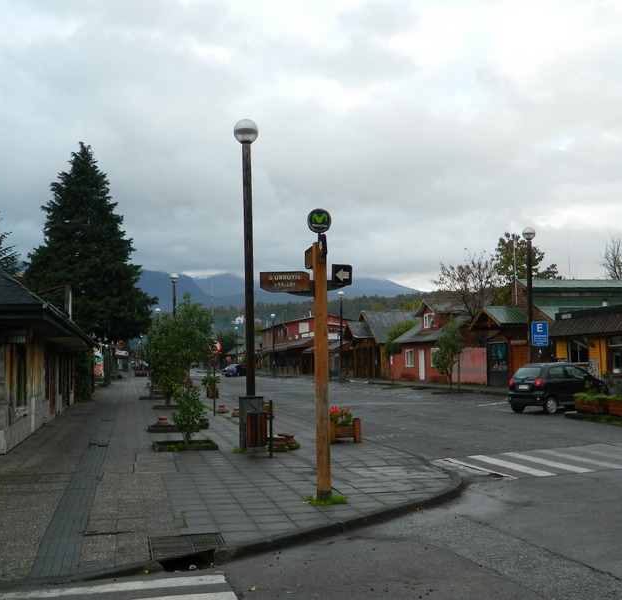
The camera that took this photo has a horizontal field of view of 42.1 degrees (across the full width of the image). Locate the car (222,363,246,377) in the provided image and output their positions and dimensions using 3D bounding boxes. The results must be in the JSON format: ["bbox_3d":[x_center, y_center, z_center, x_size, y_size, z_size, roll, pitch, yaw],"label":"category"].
[{"bbox_3d":[-7.942,7.702,88.000,1.680,1.480,3.950,-3,-5,30],"label":"car"}]

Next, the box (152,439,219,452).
[{"bbox_3d":[-2.443,2.809,15.648,1.200,0.110,1.180,0,-5,-12],"label":"box"}]

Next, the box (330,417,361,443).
[{"bbox_3d":[0.613,2.592,16.131,0.635,0.490,0.600,0,-5,-12],"label":"box"}]

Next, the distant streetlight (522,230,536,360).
[{"bbox_3d":[7.613,0.524,28.185,0.468,6.150,0.468,0,-5,-12],"label":"distant streetlight"}]

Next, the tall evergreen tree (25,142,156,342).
[{"bbox_3d":[-15.196,-2.458,56.000,9.200,16.900,9.200,0,-4,-12],"label":"tall evergreen tree"}]

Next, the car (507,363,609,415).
[{"bbox_3d":[7.773,2.745,25.200,3.500,1.500,1.500,2,-5,-32],"label":"car"}]

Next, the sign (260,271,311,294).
[{"bbox_3d":[-0.294,-0.205,9.330,0.580,0.240,0.060,-1,-4,-3],"label":"sign"}]

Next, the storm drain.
[{"bbox_3d":[-1.076,2.220,7.070,0.670,0.150,0.870,0,-4,-12],"label":"storm drain"}]

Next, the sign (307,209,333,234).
[{"bbox_3d":[0.103,-0.935,9.607,0.290,0.290,0.060,0,-5,-12],"label":"sign"}]

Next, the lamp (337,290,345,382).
[{"bbox_3d":[2.003,2.441,53.300,0.468,6.048,0.468,0,-5,-12],"label":"lamp"}]

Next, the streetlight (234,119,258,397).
[{"bbox_3d":[-1.163,-0.698,15.176,0.468,5.505,0.468,0,-5,-12],"label":"streetlight"}]

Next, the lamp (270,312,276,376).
[{"bbox_3d":[-3.458,4.098,74.000,0.450,5.800,0.450,0,-4,-12],"label":"lamp"}]

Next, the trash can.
[{"bbox_3d":[-0.888,2.129,13.350,0.360,0.590,0.360,0,-4,-12],"label":"trash can"}]

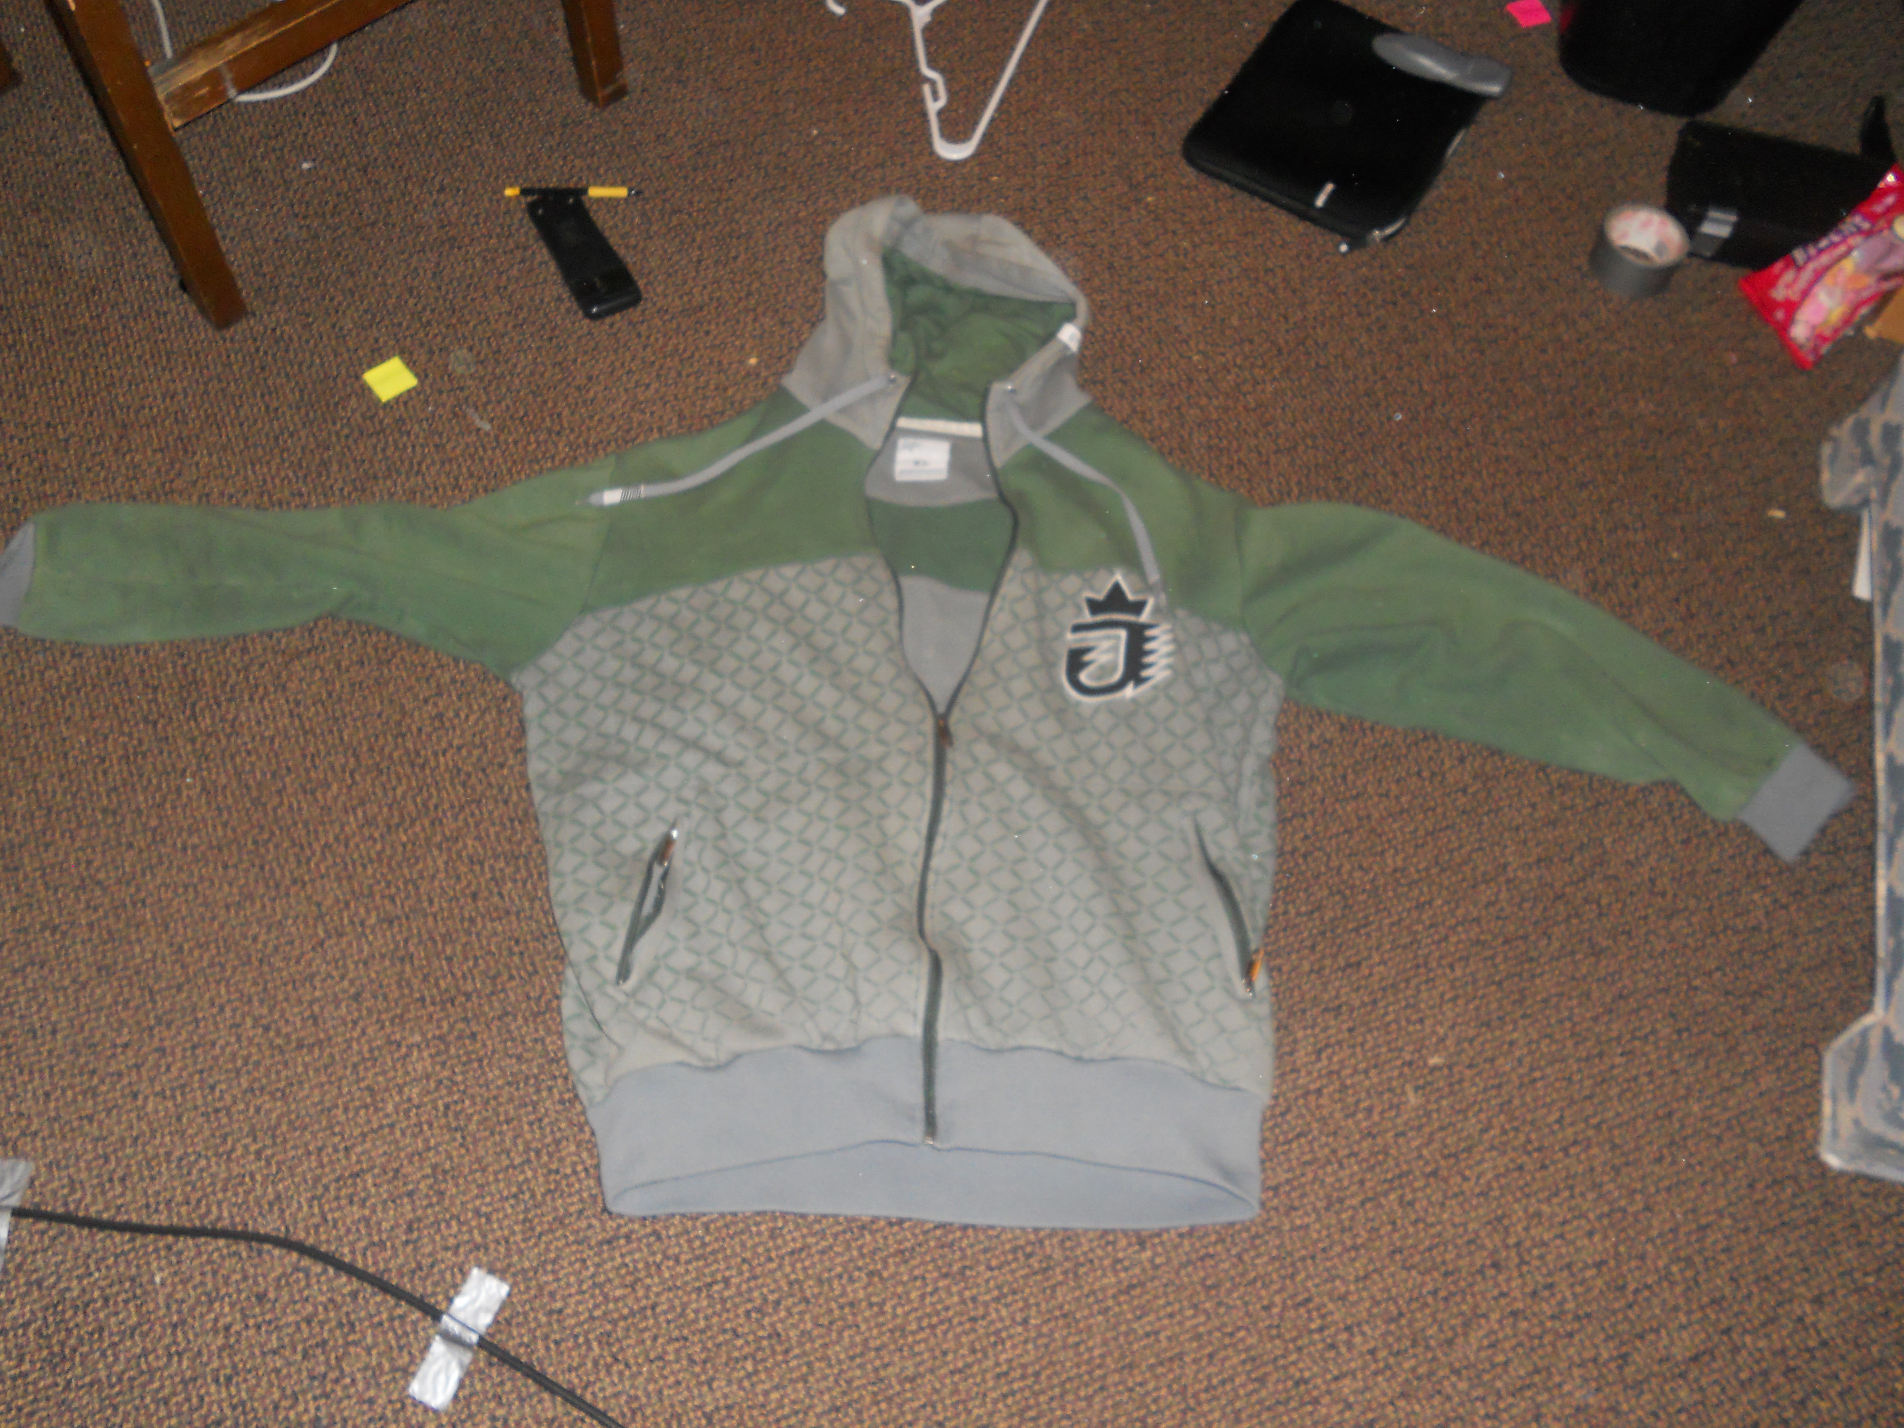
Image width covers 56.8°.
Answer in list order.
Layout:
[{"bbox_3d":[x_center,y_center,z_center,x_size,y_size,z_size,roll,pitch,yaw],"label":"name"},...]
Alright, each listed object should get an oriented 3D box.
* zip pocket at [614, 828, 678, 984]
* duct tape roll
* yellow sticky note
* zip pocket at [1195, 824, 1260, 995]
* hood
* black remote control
[{"bbox_3d":[-0.241,0.148,1.396,0.026,0.016,0.147,13,59,5],"label":"zip pocket"},{"bbox_3d":[0.719,-0.483,1.841,0.089,0.046,0.089,1,58,-2],"label":"duct tape roll"},{"bbox_3d":[-0.548,-0.327,1.717,0.040,0.005,0.042,-32,65,-20],"label":"yellow sticky note"},{"bbox_3d":[0.223,0.152,1.415,0.028,0.016,0.156,-10,59,-9],"label":"zip pocket"},{"bbox_3d":[-0.011,-0.383,1.724,0.300,0.090,0.335,1,58,-2],"label":"hood"},{"bbox_3d":[-0.377,-0.470,1.803,0.055,0.022,0.168,-23,62,-15],"label":"black remote control"}]

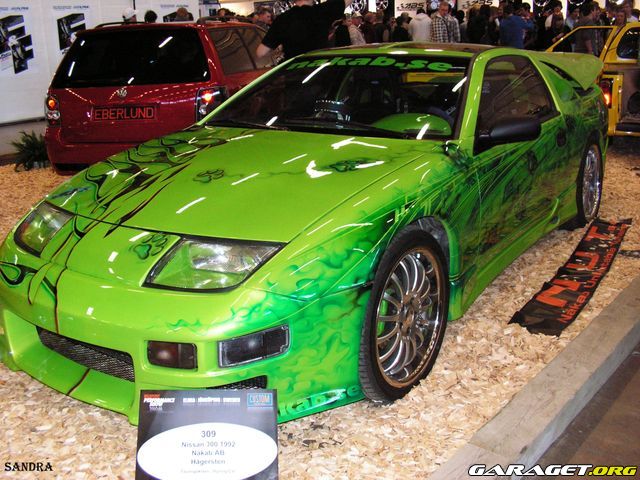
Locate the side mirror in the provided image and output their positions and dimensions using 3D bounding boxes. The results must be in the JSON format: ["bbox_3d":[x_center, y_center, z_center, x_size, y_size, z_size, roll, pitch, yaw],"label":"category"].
[{"bbox_3d":[0.796,-0.442,2.734,0.250,0.125,0.130,10,20,32],"label":"side mirror"}]

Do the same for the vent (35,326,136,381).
[{"bbox_3d":[-0.769,0.358,2.159,0.460,0.095,0.065,10,20,32],"label":"vent"}]

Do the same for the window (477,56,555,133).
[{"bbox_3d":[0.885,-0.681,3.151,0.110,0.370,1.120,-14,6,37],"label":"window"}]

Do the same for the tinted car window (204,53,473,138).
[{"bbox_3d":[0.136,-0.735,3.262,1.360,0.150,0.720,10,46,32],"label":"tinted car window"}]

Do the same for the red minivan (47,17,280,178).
[{"bbox_3d":[-1.572,-1.818,7.850,1.750,1.420,4.400,0,17,3],"label":"red minivan"}]

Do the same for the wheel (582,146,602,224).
[{"bbox_3d":[1.653,-0.368,4.236,0.155,0.474,0.474,10,20,32],"label":"wheel"}]

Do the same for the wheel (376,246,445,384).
[{"bbox_3d":[0.243,0.250,2.267,0.155,0.474,0.474,10,20,32],"label":"wheel"}]

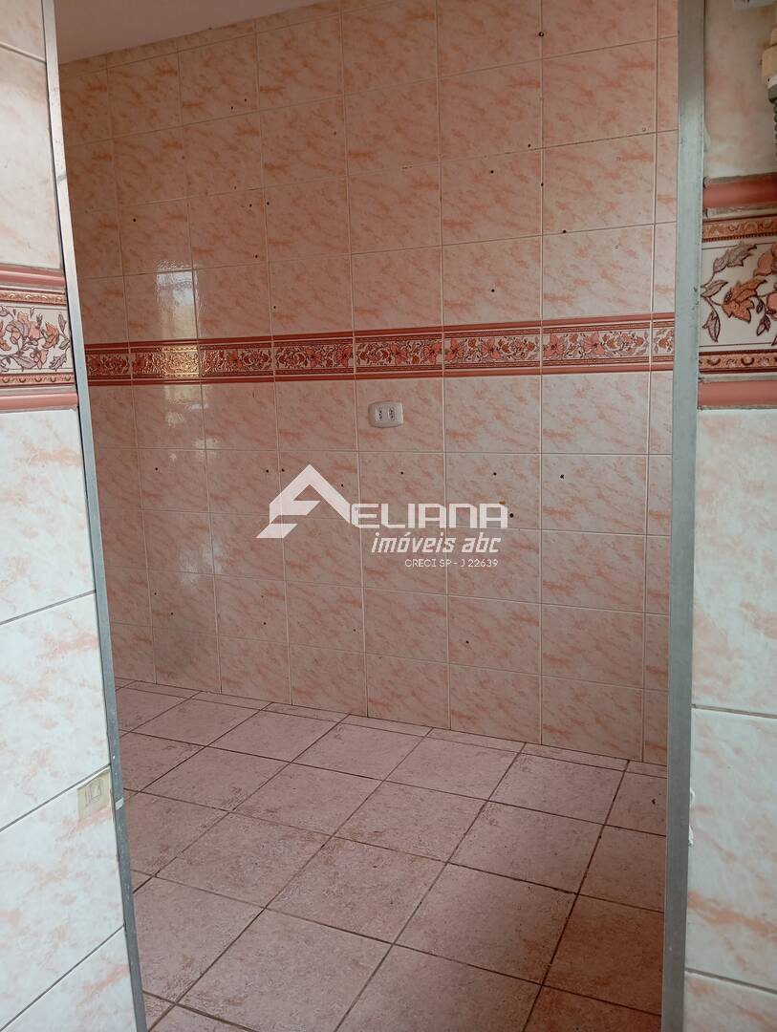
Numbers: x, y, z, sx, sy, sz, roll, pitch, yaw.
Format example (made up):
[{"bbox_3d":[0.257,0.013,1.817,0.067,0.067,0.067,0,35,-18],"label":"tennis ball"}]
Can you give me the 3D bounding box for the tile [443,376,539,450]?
[{"bbox_3d":[0.346,-0.336,2.774,0.332,0.254,0.010,3,11,25],"label":"tile"}]

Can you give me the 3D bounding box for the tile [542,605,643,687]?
[{"bbox_3d":[0.667,0.422,2.734,0.330,0.248,0.010,3,11,25],"label":"tile"}]

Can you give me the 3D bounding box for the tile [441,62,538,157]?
[{"bbox_3d":[0.310,-1.232,2.558,0.325,0.246,0.010,3,11,25],"label":"tile"}]

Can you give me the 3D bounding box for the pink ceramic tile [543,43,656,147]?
[{"bbox_3d":[0.614,-1.226,2.444,0.330,0.250,0.010,3,11,24],"label":"pink ceramic tile"}]

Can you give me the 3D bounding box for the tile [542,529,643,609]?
[{"bbox_3d":[0.666,0.178,2.722,0.332,0.249,0.010,3,11,25],"label":"tile"}]

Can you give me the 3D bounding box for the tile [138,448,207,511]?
[{"bbox_3d":[-0.846,-0.142,3.301,0.325,0.244,0.010,3,11,25],"label":"tile"}]

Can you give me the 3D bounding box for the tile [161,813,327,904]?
[{"bbox_3d":[-0.377,0.913,2.235,0.336,0.010,0.335,3,11,25],"label":"tile"}]

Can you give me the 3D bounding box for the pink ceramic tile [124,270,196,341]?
[{"bbox_3d":[-0.877,-0.804,3.225,0.330,0.254,0.010,3,11,25],"label":"pink ceramic tile"}]

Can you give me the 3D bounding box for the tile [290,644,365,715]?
[{"bbox_3d":[-0.232,0.628,3.202,0.331,0.251,0.010,3,11,25],"label":"tile"}]

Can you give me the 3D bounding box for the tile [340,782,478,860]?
[{"bbox_3d":[0.073,0.885,2.433,0.335,0.010,0.335,3,11,25],"label":"tile"}]

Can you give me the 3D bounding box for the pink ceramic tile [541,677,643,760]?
[{"bbox_3d":[0.682,0.676,2.809,0.332,0.249,0.010,3,11,25],"label":"pink ceramic tile"}]

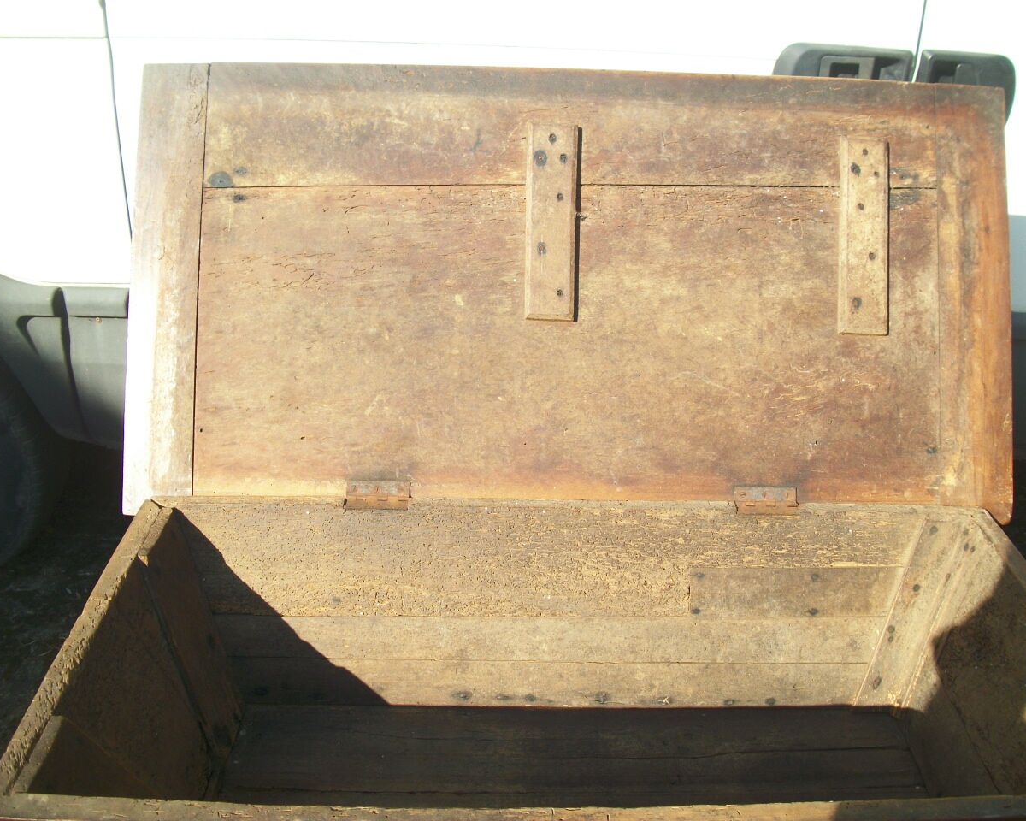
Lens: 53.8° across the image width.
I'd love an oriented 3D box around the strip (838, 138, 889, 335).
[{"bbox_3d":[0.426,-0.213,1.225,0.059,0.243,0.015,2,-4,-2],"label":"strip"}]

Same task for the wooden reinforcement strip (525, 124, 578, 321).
[{"bbox_3d":[0.046,-0.227,1.213,0.059,0.237,0.015,1,-4,-2],"label":"wooden reinforcement strip"}]

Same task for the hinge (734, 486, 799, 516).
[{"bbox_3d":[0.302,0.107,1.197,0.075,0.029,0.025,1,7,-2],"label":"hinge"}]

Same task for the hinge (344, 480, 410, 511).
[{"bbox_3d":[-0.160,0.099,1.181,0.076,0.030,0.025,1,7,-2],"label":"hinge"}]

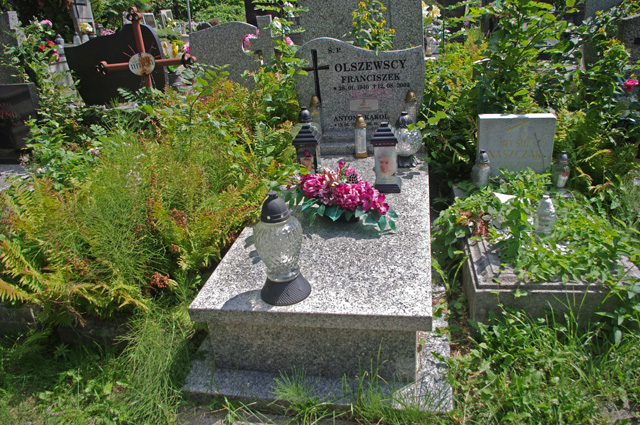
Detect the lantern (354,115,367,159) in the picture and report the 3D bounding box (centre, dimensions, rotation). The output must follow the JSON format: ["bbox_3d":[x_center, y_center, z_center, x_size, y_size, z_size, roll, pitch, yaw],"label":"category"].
[{"bbox_3d":[0.249,-0.469,2.925,0.070,0.255,0.070,0,26,12],"label":"lantern"}]

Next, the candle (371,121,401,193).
[{"bbox_3d":[0.346,-0.292,2.485,0.141,0.351,0.142,0,26,12],"label":"candle"}]

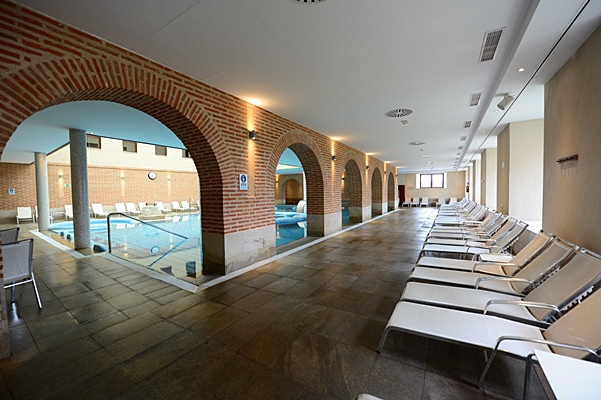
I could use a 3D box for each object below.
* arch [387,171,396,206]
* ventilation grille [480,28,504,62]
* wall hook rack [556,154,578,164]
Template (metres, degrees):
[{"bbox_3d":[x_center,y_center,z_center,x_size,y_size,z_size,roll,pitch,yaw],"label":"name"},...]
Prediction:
[{"bbox_3d":[6.495,-0.717,17.493,0.600,2.945,3.300,0,2,32],"label":"arch"},{"bbox_3d":[2.505,-2.006,3.077,0.182,0.030,0.807,0,2,32],"label":"ventilation grille"},{"bbox_3d":[3.166,-0.478,2.804,0.060,0.070,0.490,0,2,32],"label":"wall hook rack"}]

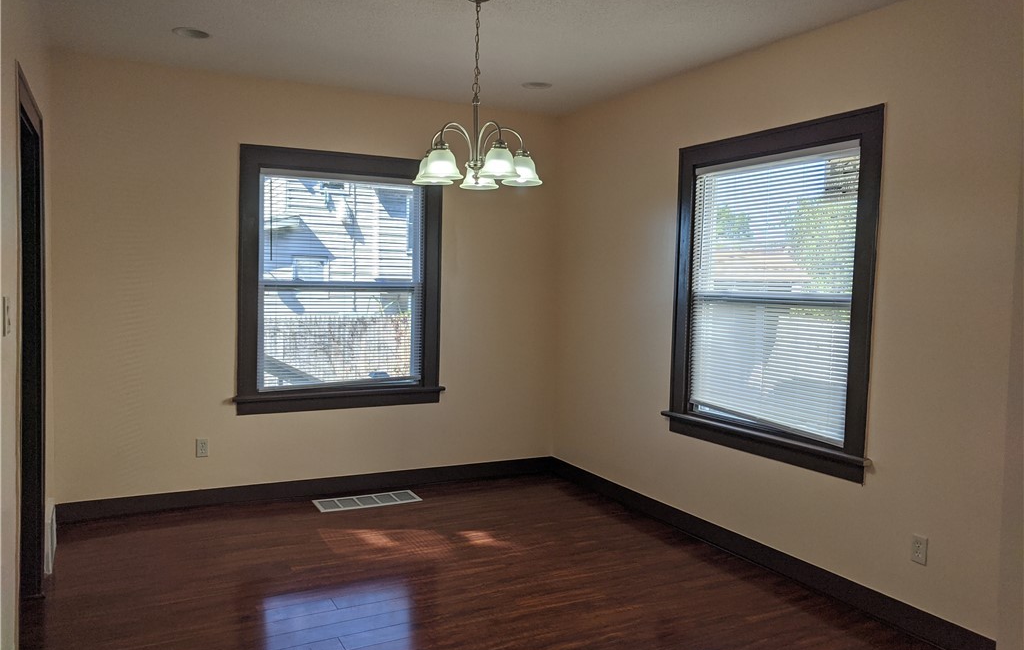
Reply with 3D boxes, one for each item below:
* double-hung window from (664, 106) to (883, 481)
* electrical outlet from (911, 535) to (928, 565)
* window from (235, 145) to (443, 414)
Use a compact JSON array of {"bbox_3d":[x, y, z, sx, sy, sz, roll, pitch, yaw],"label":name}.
[{"bbox_3d":[1.333,-0.165,4.082,0.120,1.712,1.420,0,4,-27],"label":"double-hung window"},{"bbox_3d":[1.738,0.960,3.276,0.010,0.114,0.070,0,4,-27],"label":"electrical outlet"},{"bbox_3d":[-1.120,-0.285,5.184,1.420,1.711,0.090,0,4,-27],"label":"window"}]

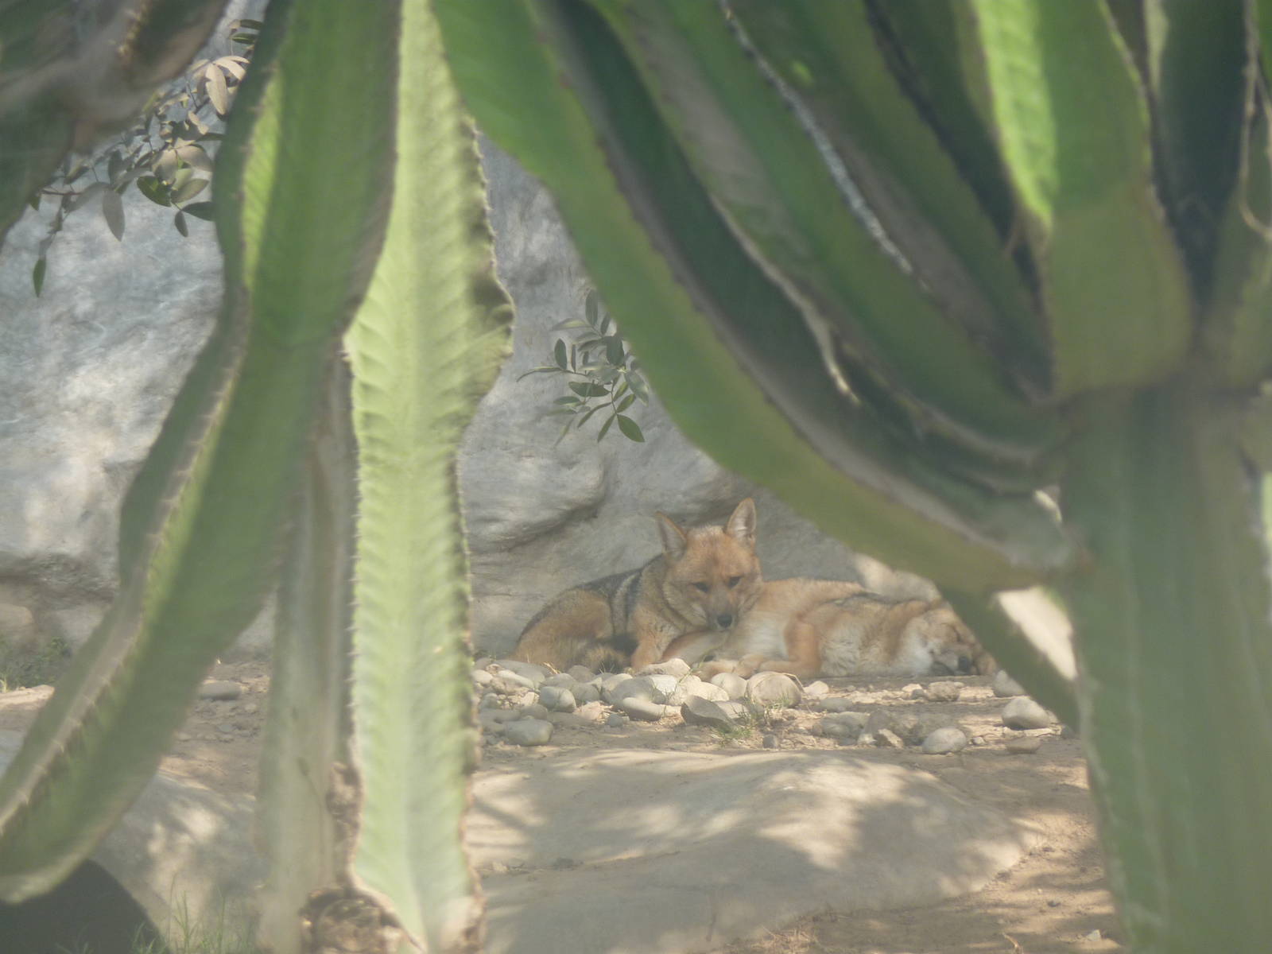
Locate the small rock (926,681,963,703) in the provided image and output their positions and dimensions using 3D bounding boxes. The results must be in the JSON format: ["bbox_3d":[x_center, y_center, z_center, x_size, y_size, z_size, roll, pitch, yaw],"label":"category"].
[{"bbox_3d":[0.425,0.297,15.197,0.052,0.030,0.042,0,4,0],"label":"small rock"}]

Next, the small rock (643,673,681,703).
[{"bbox_3d":[0.036,0.291,15.248,0.054,0.040,0.048,0,4,0],"label":"small rock"}]

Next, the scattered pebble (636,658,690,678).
[{"bbox_3d":[0.039,0.268,15.469,0.077,0.030,0.058,0,4,0],"label":"scattered pebble"}]

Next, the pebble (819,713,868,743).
[{"bbox_3d":[0.278,0.334,14.723,0.066,0.041,0.053,0,4,0],"label":"pebble"}]

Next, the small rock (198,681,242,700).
[{"bbox_3d":[-0.575,0.295,15.236,0.060,0.027,0.048,0,4,0],"label":"small rock"}]

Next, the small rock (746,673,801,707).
[{"bbox_3d":[0.190,0.293,15.160,0.075,0.049,0.064,0,4,0],"label":"small rock"}]

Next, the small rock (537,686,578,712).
[{"bbox_3d":[-0.108,0.303,15.094,0.054,0.036,0.052,0,4,0],"label":"small rock"}]

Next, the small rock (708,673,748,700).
[{"bbox_3d":[0.127,0.290,15.235,0.055,0.040,0.047,0,4,0],"label":"small rock"}]

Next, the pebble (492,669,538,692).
[{"bbox_3d":[-0.168,0.283,15.330,0.064,0.032,0.044,0,4,0],"label":"pebble"}]

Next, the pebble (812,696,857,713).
[{"bbox_3d":[0.271,0.311,15.079,0.062,0.023,0.047,0,4,0],"label":"pebble"}]

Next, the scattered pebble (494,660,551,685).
[{"bbox_3d":[-0.160,0.275,15.397,0.078,0.037,0.058,0,4,0],"label":"scattered pebble"}]

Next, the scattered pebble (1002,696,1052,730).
[{"bbox_3d":[0.528,0.319,14.879,0.067,0.045,0.054,0,4,0],"label":"scattered pebble"}]

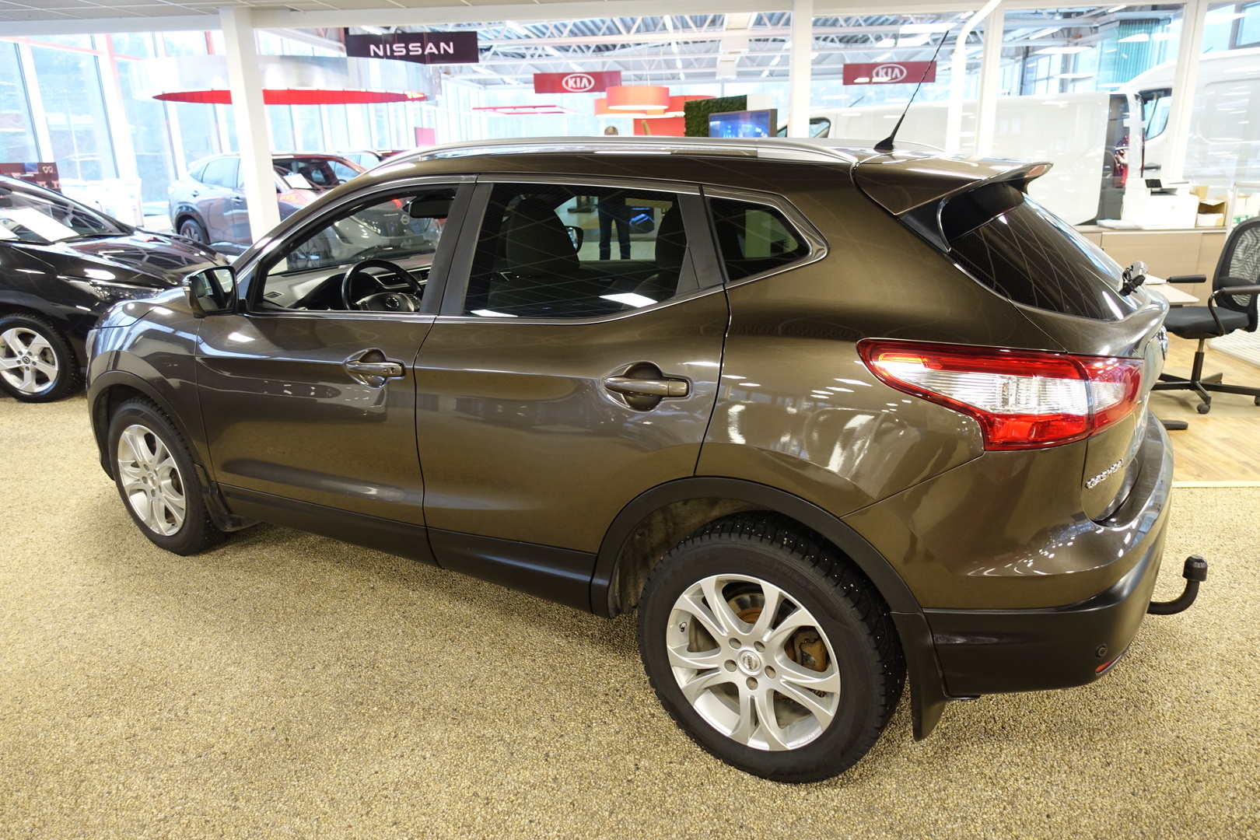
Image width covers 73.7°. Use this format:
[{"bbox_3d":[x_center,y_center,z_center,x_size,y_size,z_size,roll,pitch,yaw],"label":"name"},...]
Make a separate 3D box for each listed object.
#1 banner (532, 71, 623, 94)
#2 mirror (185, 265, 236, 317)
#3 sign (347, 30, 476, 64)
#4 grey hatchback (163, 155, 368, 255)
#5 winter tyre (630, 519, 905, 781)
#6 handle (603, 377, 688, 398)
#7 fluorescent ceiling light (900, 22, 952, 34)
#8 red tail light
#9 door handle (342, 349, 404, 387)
[{"bbox_3d":[-1.275,-8.277,20.600,2.150,0.500,0.040,1,17,7],"label":"banner"},{"bbox_3d":[-1.412,-0.434,2.796,0.140,0.175,0.200,9,20,30],"label":"mirror"},{"bbox_3d":[-3.628,-6.181,14.000,2.170,0.500,0.040,1,17,7],"label":"sign"},{"bbox_3d":[-4.800,-3.030,12.150,4.590,1.660,1.860,11,21,34],"label":"grey hatchback"},{"bbox_3d":[0.348,0.584,2.180,0.680,0.680,0.220,9,20,30],"label":"winter tyre"},{"bbox_3d":[0.042,-0.079,2.055,0.240,0.047,0.055,9,20,30],"label":"handle"},{"bbox_3d":[3.381,-4.485,9.600,0.600,0.060,0.600,1,17,7],"label":"fluorescent ceiling light"},{"bbox_3d":[0.787,-0.059,1.807,0.530,0.230,0.370,9,20,30],"label":"red tail light"},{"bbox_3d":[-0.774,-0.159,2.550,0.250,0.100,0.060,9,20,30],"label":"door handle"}]

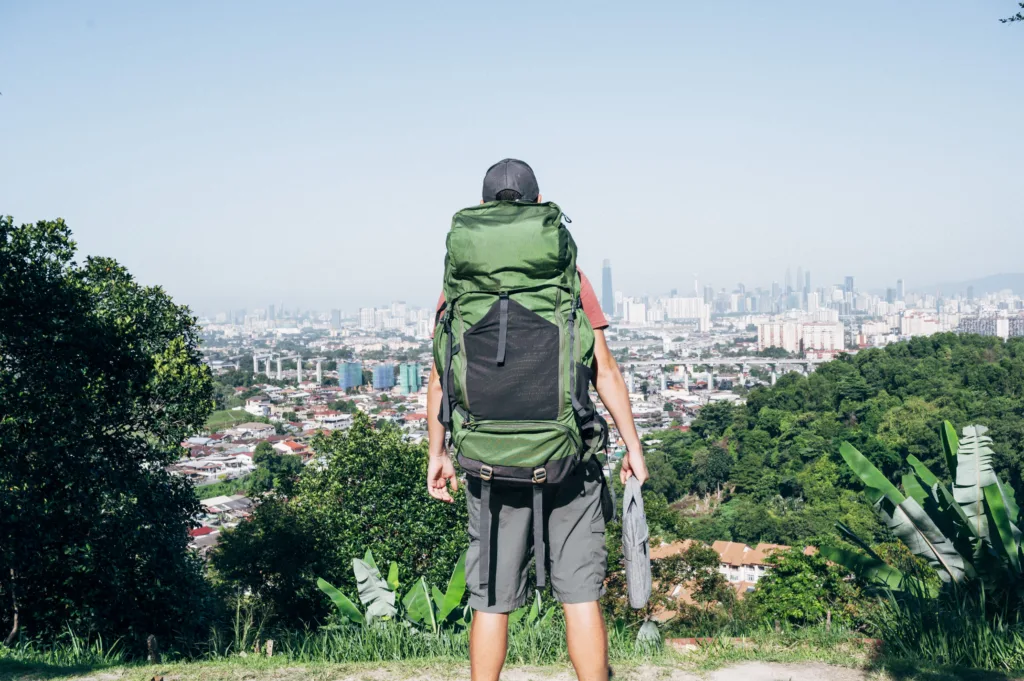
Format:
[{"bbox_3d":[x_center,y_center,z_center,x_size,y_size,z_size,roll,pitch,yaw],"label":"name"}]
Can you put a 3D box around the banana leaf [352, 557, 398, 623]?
[{"bbox_3d":[-0.712,1.282,5.300,0.200,0.329,0.120,-19,-3,-5],"label":"banana leaf"}]

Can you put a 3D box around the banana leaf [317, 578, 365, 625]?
[{"bbox_3d":[-0.886,1.347,5.300,0.090,0.297,0.140,-46,0,-23],"label":"banana leaf"}]

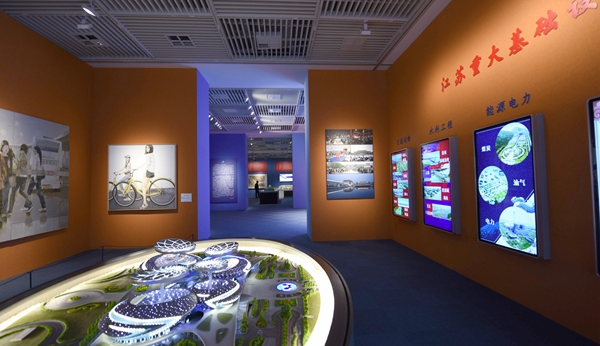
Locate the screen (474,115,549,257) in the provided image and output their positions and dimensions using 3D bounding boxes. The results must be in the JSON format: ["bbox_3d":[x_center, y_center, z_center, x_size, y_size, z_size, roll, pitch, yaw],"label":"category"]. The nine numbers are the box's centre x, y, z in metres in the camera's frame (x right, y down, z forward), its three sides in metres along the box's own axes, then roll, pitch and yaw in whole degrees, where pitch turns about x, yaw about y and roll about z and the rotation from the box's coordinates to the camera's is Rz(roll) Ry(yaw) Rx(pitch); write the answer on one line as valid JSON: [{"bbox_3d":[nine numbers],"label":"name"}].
[{"bbox_3d":[2.501,0.154,3.213,0.134,1.519,0.843,-1,-2,-4],"label":"screen"}]

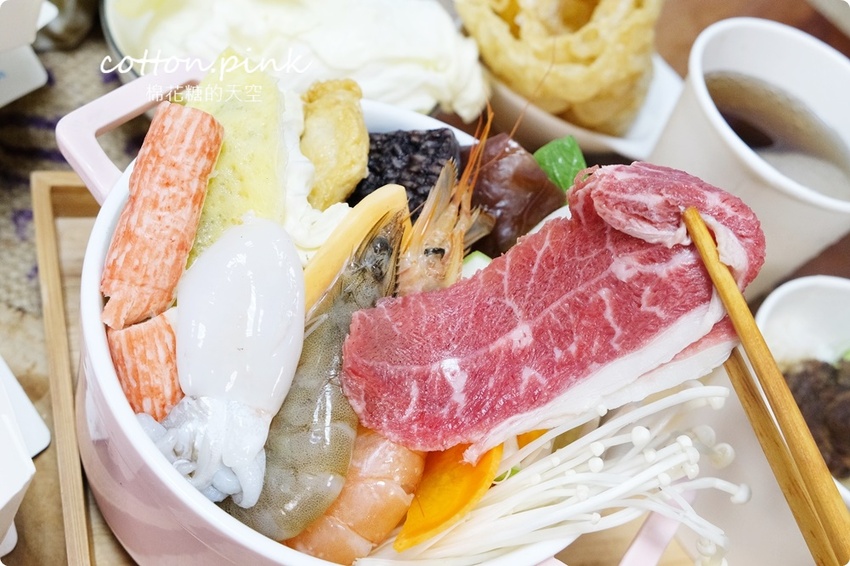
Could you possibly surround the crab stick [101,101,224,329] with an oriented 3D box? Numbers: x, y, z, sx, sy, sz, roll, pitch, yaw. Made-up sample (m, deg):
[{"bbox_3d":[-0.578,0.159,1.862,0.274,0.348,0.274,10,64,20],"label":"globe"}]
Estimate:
[{"bbox_3d":[-0.082,-0.023,0.281,0.021,0.017,0.068,14,62,-14],"label":"crab stick"}]

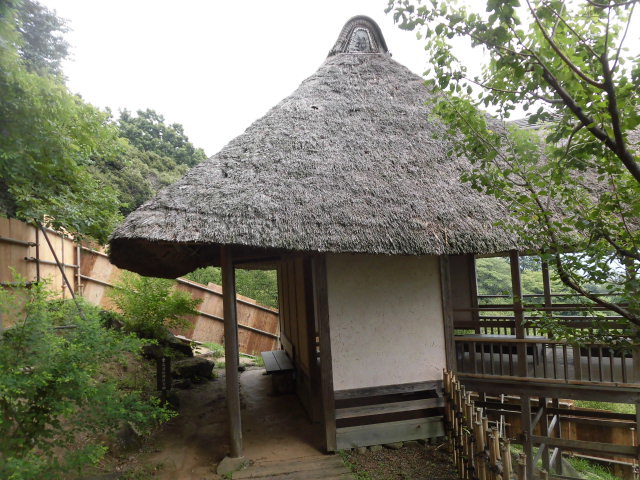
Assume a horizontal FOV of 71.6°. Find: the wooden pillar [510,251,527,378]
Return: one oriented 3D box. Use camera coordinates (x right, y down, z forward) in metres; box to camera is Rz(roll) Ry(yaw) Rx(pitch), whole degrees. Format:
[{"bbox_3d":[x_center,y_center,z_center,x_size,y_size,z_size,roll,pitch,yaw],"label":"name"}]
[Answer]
[{"bbox_3d":[2.962,1.101,6.624,0.115,1.922,0.115,-4,-2,27],"label":"wooden pillar"}]

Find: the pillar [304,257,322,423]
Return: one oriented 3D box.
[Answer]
[{"bbox_3d":[-0.108,1.291,5.928,0.115,2.250,0.115,-3,-1,-10],"label":"pillar"}]

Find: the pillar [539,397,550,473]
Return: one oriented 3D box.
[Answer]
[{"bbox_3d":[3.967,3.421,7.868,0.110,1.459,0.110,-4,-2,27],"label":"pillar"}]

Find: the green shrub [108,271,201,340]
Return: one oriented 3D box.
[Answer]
[{"bbox_3d":[-3.096,1.207,8.300,1.700,1.350,1.500,-3,-1,-11],"label":"green shrub"}]

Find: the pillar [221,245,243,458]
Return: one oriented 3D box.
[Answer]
[{"bbox_3d":[-0.973,1.190,4.849,0.125,2.351,0.125,-3,-1,-10],"label":"pillar"}]

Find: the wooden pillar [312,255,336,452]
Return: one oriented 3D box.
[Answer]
[{"bbox_3d":[0.066,1.246,5.028,0.115,2.280,0.115,-3,-1,-10],"label":"wooden pillar"}]

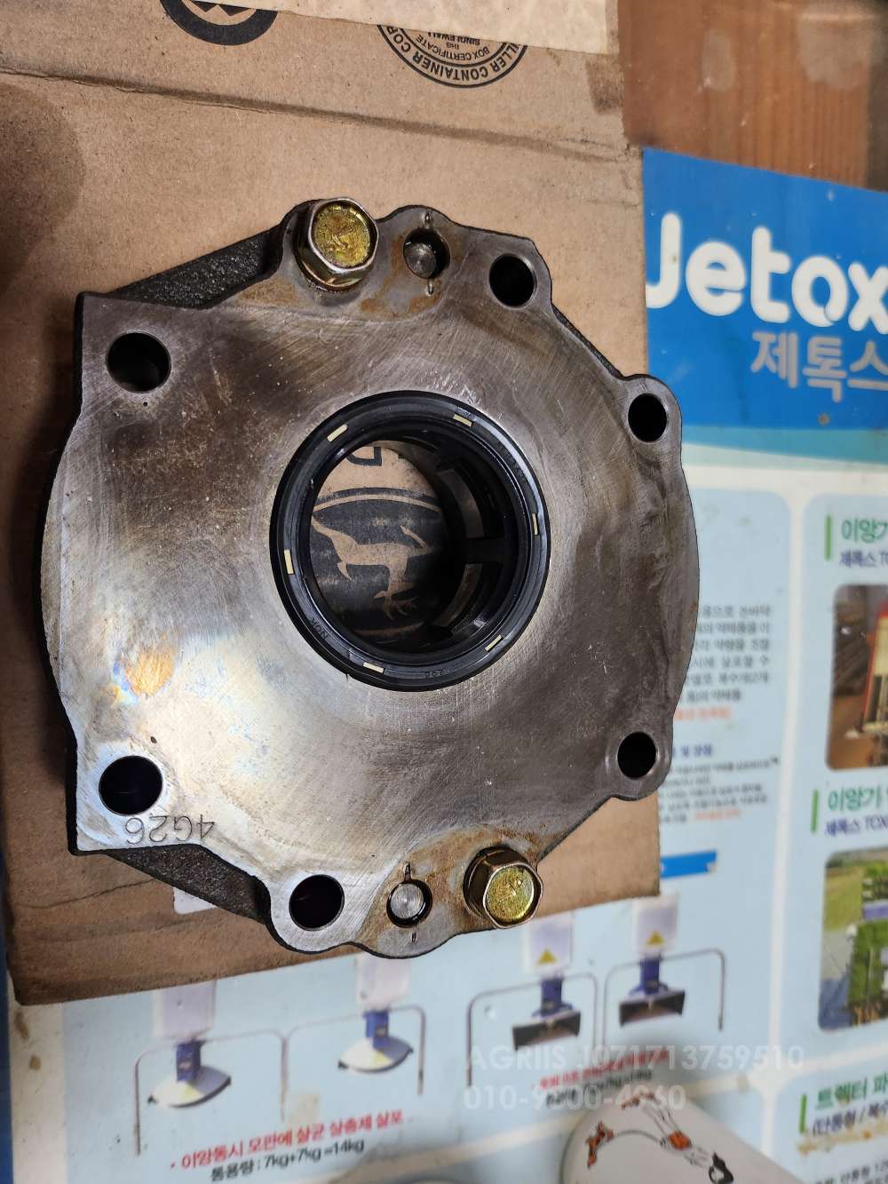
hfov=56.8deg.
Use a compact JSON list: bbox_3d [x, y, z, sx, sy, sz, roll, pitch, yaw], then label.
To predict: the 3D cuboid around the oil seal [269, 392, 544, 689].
[{"bbox_3d":[-0.007,-0.011,0.183,0.066,0.010,0.066,0,91,-23],"label":"oil seal"}]

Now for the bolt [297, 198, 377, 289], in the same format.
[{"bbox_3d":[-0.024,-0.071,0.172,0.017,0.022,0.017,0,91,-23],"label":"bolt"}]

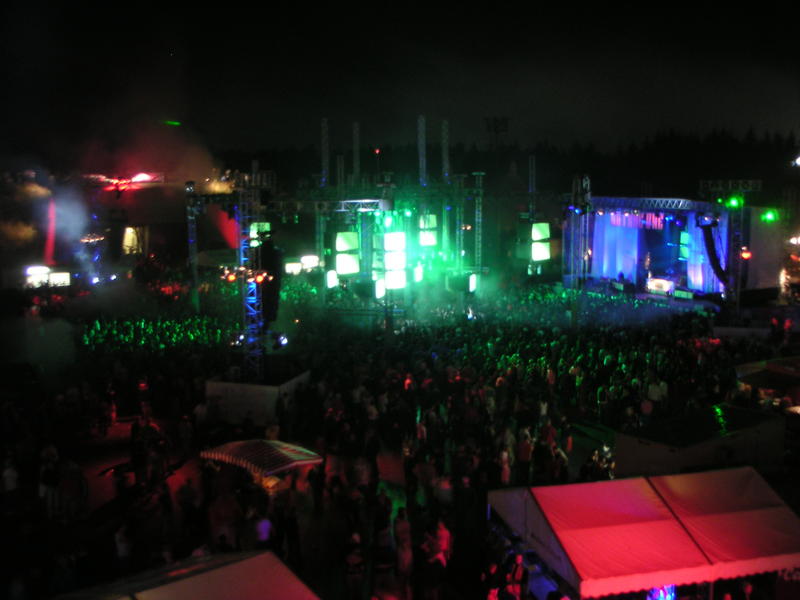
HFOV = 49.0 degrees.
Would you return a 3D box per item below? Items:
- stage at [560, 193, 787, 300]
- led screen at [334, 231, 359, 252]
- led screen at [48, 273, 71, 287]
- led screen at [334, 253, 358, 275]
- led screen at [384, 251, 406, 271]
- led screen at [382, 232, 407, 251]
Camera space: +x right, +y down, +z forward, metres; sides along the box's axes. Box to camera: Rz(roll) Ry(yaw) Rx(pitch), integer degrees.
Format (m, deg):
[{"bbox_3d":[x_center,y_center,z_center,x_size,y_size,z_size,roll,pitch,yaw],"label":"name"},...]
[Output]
[{"bbox_3d":[23.308,-4.671,76.818,8.300,8.600,16.500,-5,8,-34],"label":"stage"},{"bbox_3d":[-3.329,-3.711,56.000,1.500,1.200,0.200,-3,7,-20],"label":"led screen"},{"bbox_3d":[-30.567,-1.790,79.000,1.900,1.350,0.200,-4,7,-22],"label":"led screen"},{"bbox_3d":[-3.297,-2.296,56.000,1.500,1.220,0.200,-3,7,-20],"label":"led screen"},{"bbox_3d":[-0.305,-2.544,57.000,1.500,1.170,0.200,-4,7,-22],"label":"led screen"},{"bbox_3d":[-0.325,-3.777,57.000,1.500,1.170,0.200,-4,7,-22],"label":"led screen"}]

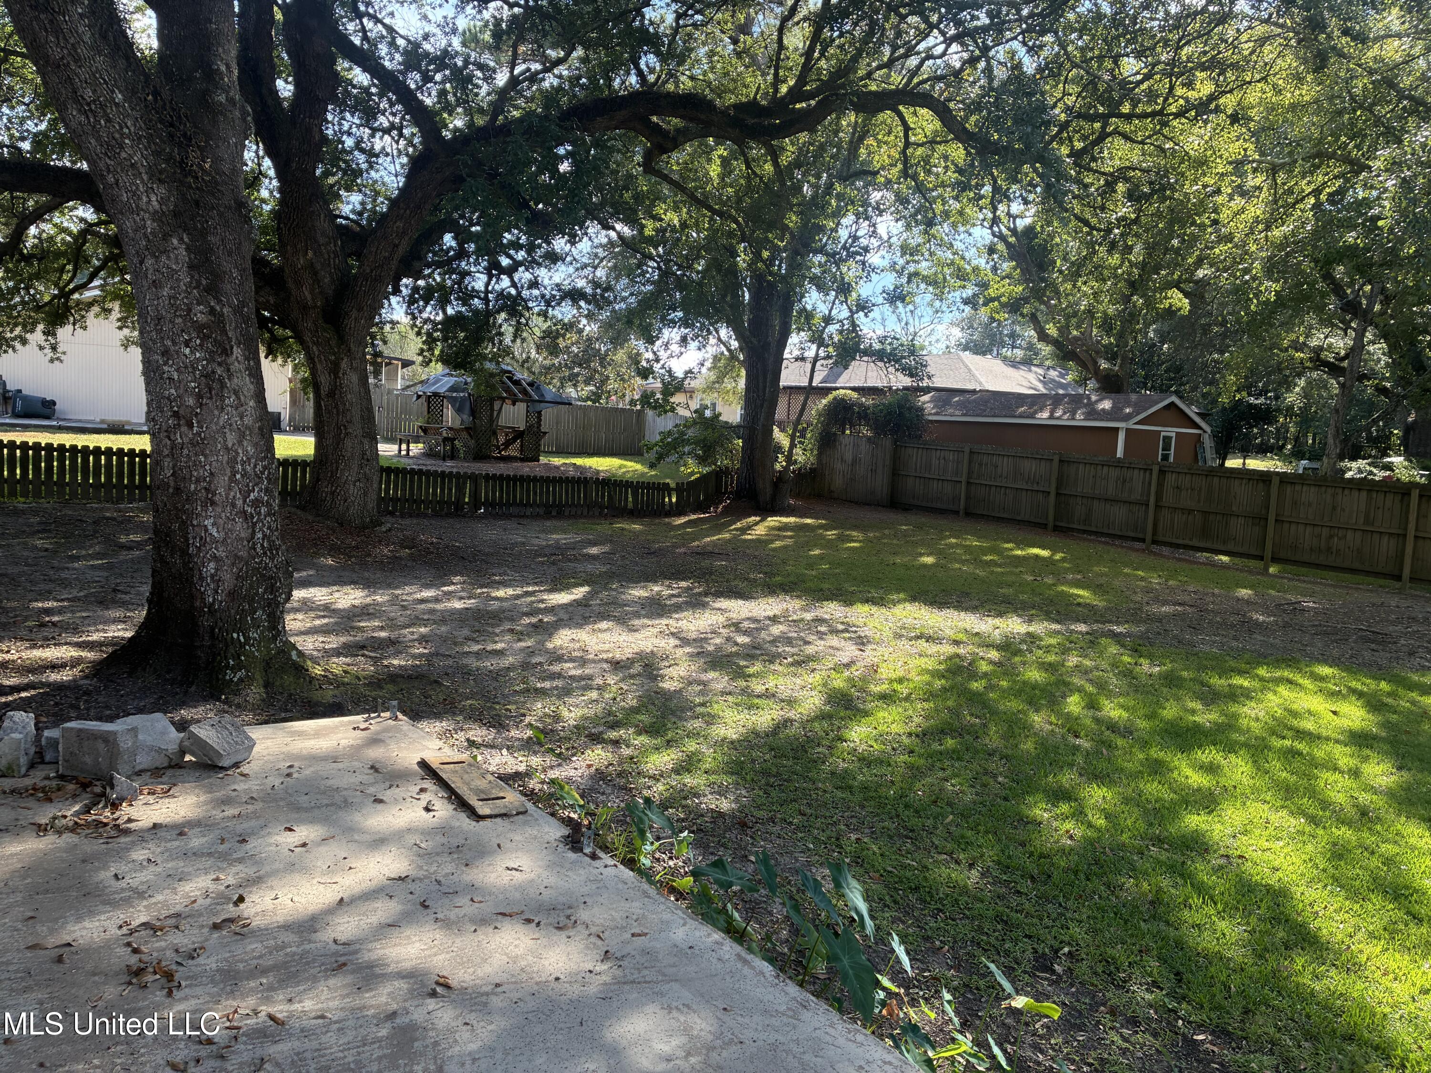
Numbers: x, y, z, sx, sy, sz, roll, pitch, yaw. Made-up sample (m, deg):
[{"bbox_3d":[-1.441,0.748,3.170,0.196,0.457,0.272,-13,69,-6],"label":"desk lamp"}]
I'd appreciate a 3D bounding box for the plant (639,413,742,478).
[{"bbox_3d":[-0.662,-2.600,30.300,2.700,1.850,2.000,3,5,-1],"label":"plant"}]

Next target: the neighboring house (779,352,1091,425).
[{"bbox_3d":[9.416,-5.264,44.574,11.000,4.150,11.000,-2,7,-44],"label":"neighboring house"}]

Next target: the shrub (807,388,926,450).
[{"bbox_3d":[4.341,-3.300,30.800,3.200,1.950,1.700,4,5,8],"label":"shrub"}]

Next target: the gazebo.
[{"bbox_3d":[-6.902,-3.762,32.362,3.750,2.820,3.750,8,7,38],"label":"gazebo"}]

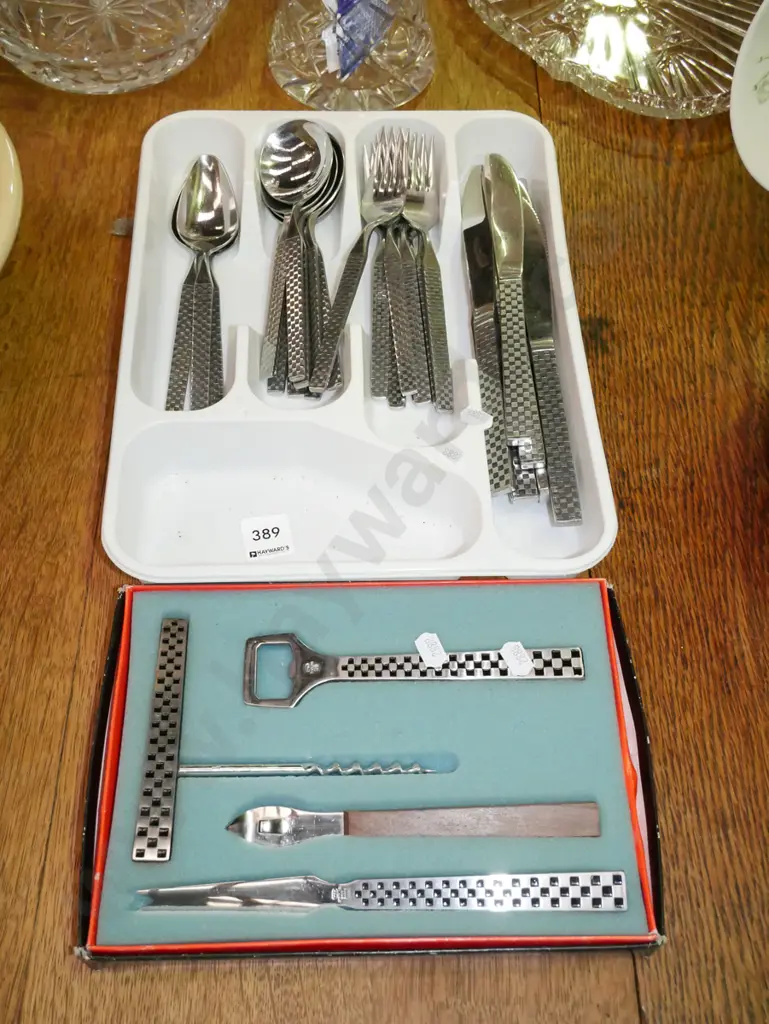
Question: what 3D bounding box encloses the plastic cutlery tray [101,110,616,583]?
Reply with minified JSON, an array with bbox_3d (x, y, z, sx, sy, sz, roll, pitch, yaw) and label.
[{"bbox_3d":[-0.017,-0.098,0.608,0.252,0.046,0.325,-1,60,-2],"label":"plastic cutlery tray"}]

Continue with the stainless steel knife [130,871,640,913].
[{"bbox_3d":[-0.001,0.162,0.451,0.207,0.005,0.017,-1,60,0],"label":"stainless steel knife"}]

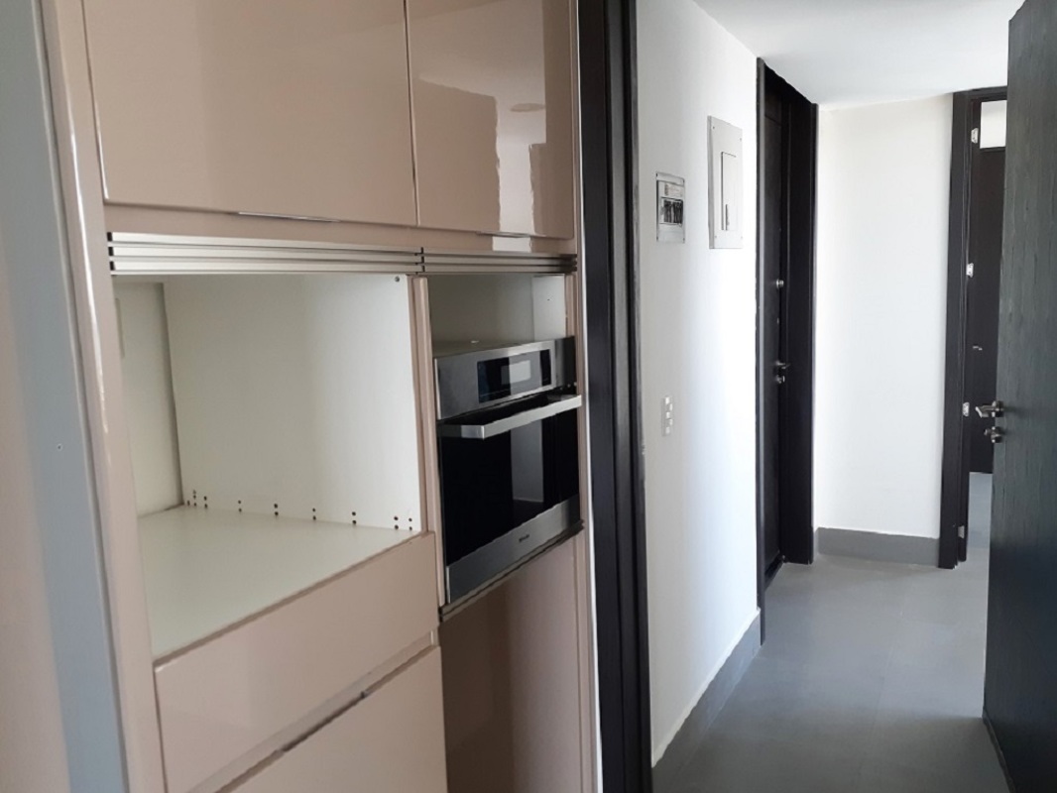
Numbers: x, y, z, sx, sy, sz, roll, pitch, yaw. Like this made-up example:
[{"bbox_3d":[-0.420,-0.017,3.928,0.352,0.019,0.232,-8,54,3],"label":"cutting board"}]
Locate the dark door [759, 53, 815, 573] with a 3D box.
[{"bbox_3d":[1.155,-0.199,3.844,0.164,2.389,1.109,2,9,30],"label":"dark door"}]

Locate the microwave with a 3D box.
[{"bbox_3d":[-0.209,0.116,1.866,0.525,0.460,0.583,2,9,28],"label":"microwave"}]

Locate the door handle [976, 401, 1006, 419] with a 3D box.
[{"bbox_3d":[1.472,0.043,2.635,0.062,0.054,0.156,1,9,22],"label":"door handle"}]

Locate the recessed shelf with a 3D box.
[{"bbox_3d":[-0.585,0.285,1.375,0.600,0.022,0.546,2,9,28],"label":"recessed shelf"}]

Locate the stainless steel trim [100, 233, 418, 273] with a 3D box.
[{"bbox_3d":[-0.339,-0.200,1.197,0.025,0.046,0.605,2,9,28],"label":"stainless steel trim"}]

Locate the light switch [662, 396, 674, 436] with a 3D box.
[{"bbox_3d":[0.422,0.056,2.446,0.010,0.116,0.107,2,9,30],"label":"light switch"}]

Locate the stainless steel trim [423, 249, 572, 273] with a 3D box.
[{"bbox_3d":[-0.045,-0.281,1.735,0.025,0.046,0.632,2,9,28],"label":"stainless steel trim"}]

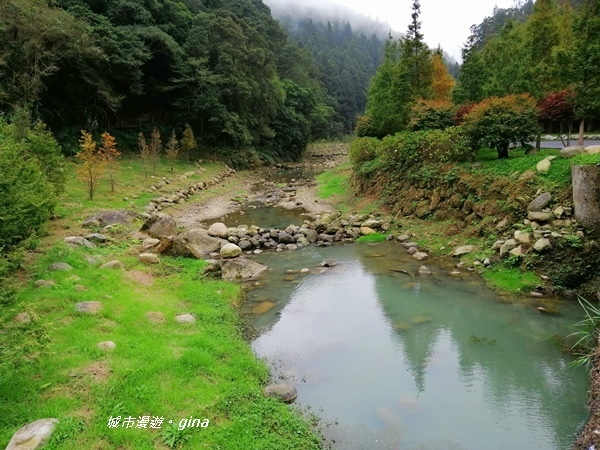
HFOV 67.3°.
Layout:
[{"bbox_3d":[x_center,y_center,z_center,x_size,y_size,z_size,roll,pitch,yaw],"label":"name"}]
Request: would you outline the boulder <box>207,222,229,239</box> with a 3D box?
[{"bbox_3d":[-3.257,0.213,17.900,0.800,0.560,0.720,-2,13,-10],"label":"boulder"}]

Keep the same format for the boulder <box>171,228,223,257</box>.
[{"bbox_3d":[-3.728,0.656,16.500,1.900,0.900,1.400,-3,13,-13],"label":"boulder"}]

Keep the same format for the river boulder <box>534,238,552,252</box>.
[{"bbox_3d":[7.641,0.635,14.200,0.500,0.380,0.420,7,14,28],"label":"river boulder"}]

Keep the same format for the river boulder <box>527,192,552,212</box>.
[{"bbox_3d":[8.076,-0.773,15.200,0.800,0.580,0.550,7,14,28],"label":"river boulder"}]

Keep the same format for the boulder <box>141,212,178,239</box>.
[{"bbox_3d":[-5.649,0.016,18.000,1.350,0.900,1.100,-4,13,-17],"label":"boulder"}]

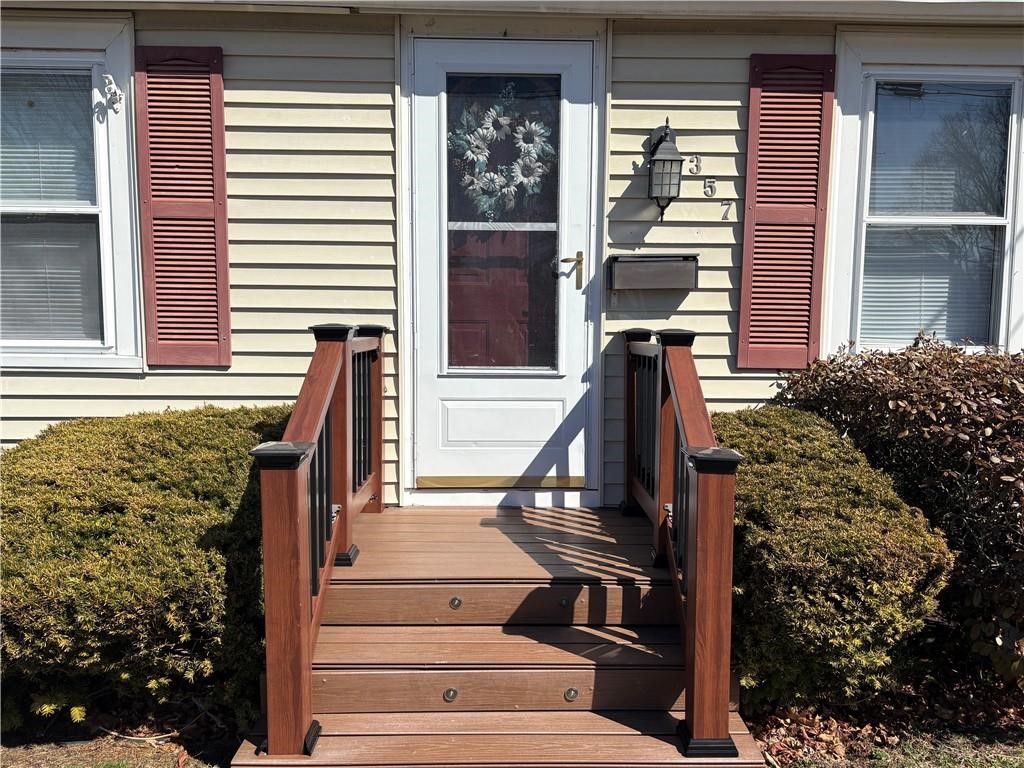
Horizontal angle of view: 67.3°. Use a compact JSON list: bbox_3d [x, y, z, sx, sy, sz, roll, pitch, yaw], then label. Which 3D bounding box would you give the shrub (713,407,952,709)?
[{"bbox_3d":[1.103,0.631,3.007,0.920,1.030,0.920,0,6,-1],"label":"shrub"}]

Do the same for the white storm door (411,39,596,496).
[{"bbox_3d":[-0.041,-0.516,3.526,0.830,2.050,0.070,0,6,-1],"label":"white storm door"}]

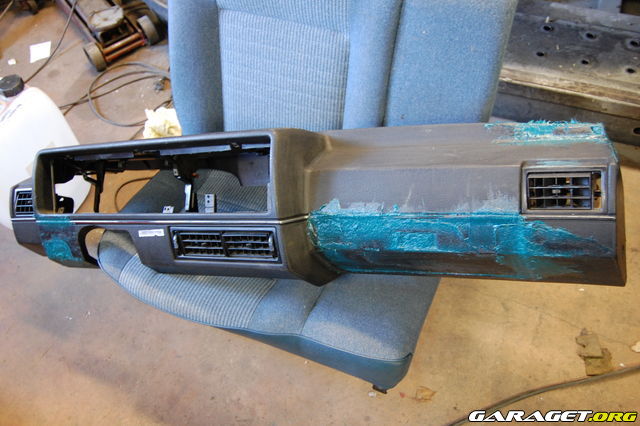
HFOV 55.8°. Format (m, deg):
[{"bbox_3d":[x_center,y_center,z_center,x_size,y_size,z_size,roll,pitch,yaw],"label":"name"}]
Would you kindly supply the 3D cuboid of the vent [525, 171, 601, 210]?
[{"bbox_3d":[0.370,-0.032,0.916,0.108,0.060,0.035,0,-6,27],"label":"vent"}]

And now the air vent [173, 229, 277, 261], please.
[{"bbox_3d":[-0.180,0.058,1.161,0.246,0.067,0.035,0,16,28],"label":"air vent"}]

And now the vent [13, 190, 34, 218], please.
[{"bbox_3d":[-0.694,-0.023,1.469,0.108,0.064,0.035,0,-6,27],"label":"vent"}]

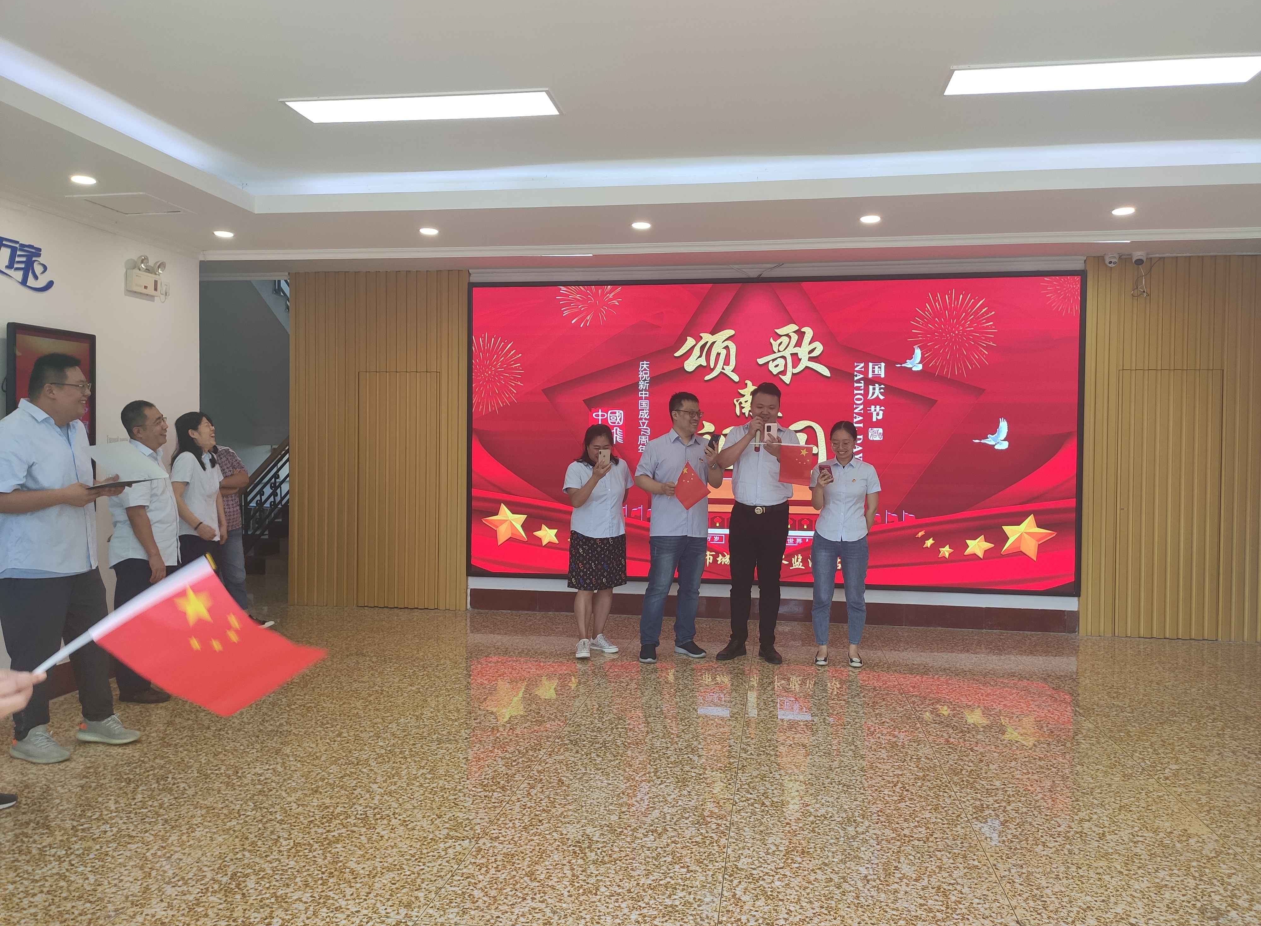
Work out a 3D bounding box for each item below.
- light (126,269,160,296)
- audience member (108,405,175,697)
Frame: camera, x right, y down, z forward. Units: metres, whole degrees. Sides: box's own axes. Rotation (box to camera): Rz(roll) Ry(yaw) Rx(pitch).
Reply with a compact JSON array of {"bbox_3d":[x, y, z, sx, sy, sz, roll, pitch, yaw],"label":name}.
[{"bbox_3d":[-2.946,-1.098,5.741,0.060,0.140,0.245,1,1,9],"label":"light"},{"bbox_3d":[-2.654,0.471,5.160,0.370,1.620,0.470,0,1,-15],"label":"audience member"}]

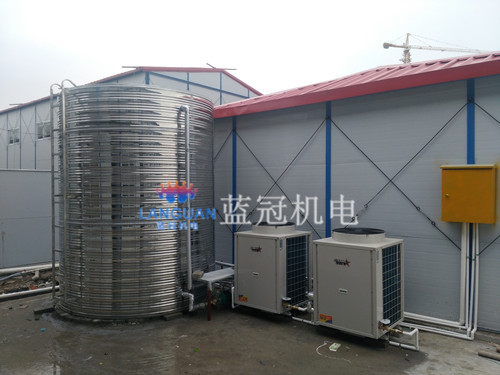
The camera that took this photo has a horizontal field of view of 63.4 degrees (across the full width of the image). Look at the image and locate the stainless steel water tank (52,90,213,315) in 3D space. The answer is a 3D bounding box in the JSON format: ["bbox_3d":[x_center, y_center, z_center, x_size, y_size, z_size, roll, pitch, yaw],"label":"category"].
[{"bbox_3d":[-1.671,0.181,6.158,2.280,2.930,2.280,0,0,-15],"label":"stainless steel water tank"}]

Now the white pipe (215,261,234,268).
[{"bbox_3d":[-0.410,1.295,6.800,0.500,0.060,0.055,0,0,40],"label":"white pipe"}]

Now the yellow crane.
[{"bbox_3d":[96.000,-37.500,207.000,58.000,80.000,3.500,0,0,-9],"label":"yellow crane"}]

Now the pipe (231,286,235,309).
[{"bbox_3d":[-0.230,1.472,5.400,0.040,0.290,0.040,0,0,40],"label":"pipe"}]

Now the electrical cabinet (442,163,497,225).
[{"bbox_3d":[2.431,0.062,4.512,0.510,0.640,0.230,0,0,40],"label":"electrical cabinet"}]

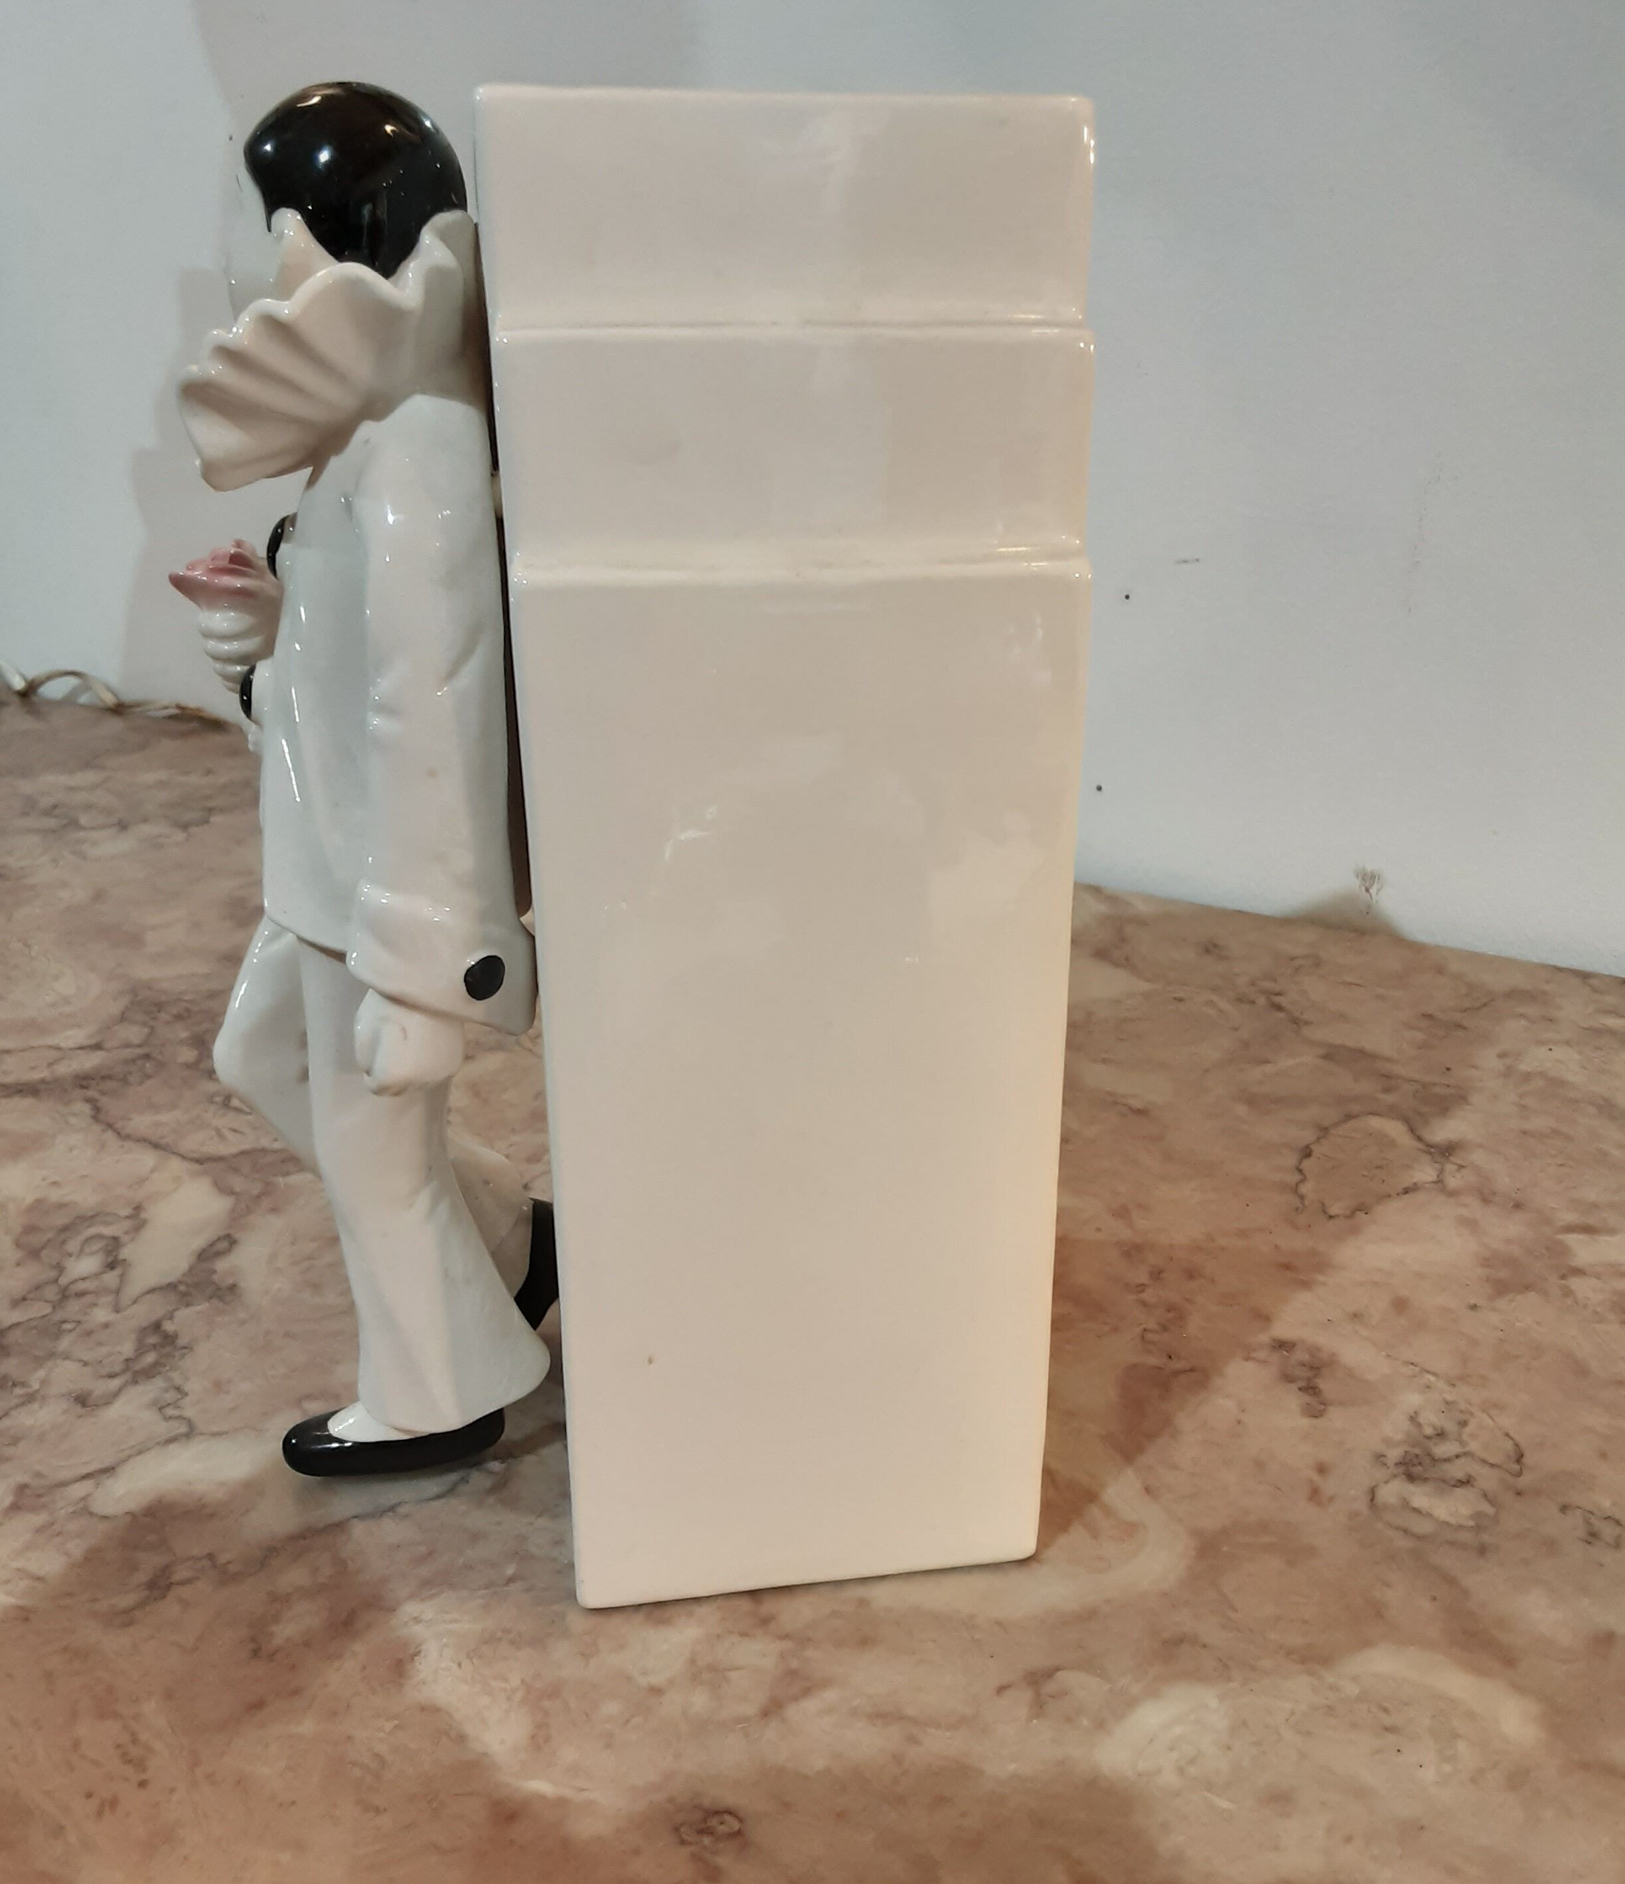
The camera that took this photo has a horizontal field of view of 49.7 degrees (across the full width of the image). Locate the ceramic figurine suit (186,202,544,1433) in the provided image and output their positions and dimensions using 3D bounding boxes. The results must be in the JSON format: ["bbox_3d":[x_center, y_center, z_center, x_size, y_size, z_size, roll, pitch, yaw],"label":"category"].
[{"bbox_3d":[-0.098,-0.016,0.380,0.072,0.266,0.090,-3,21,-8],"label":"ceramic figurine suit"}]

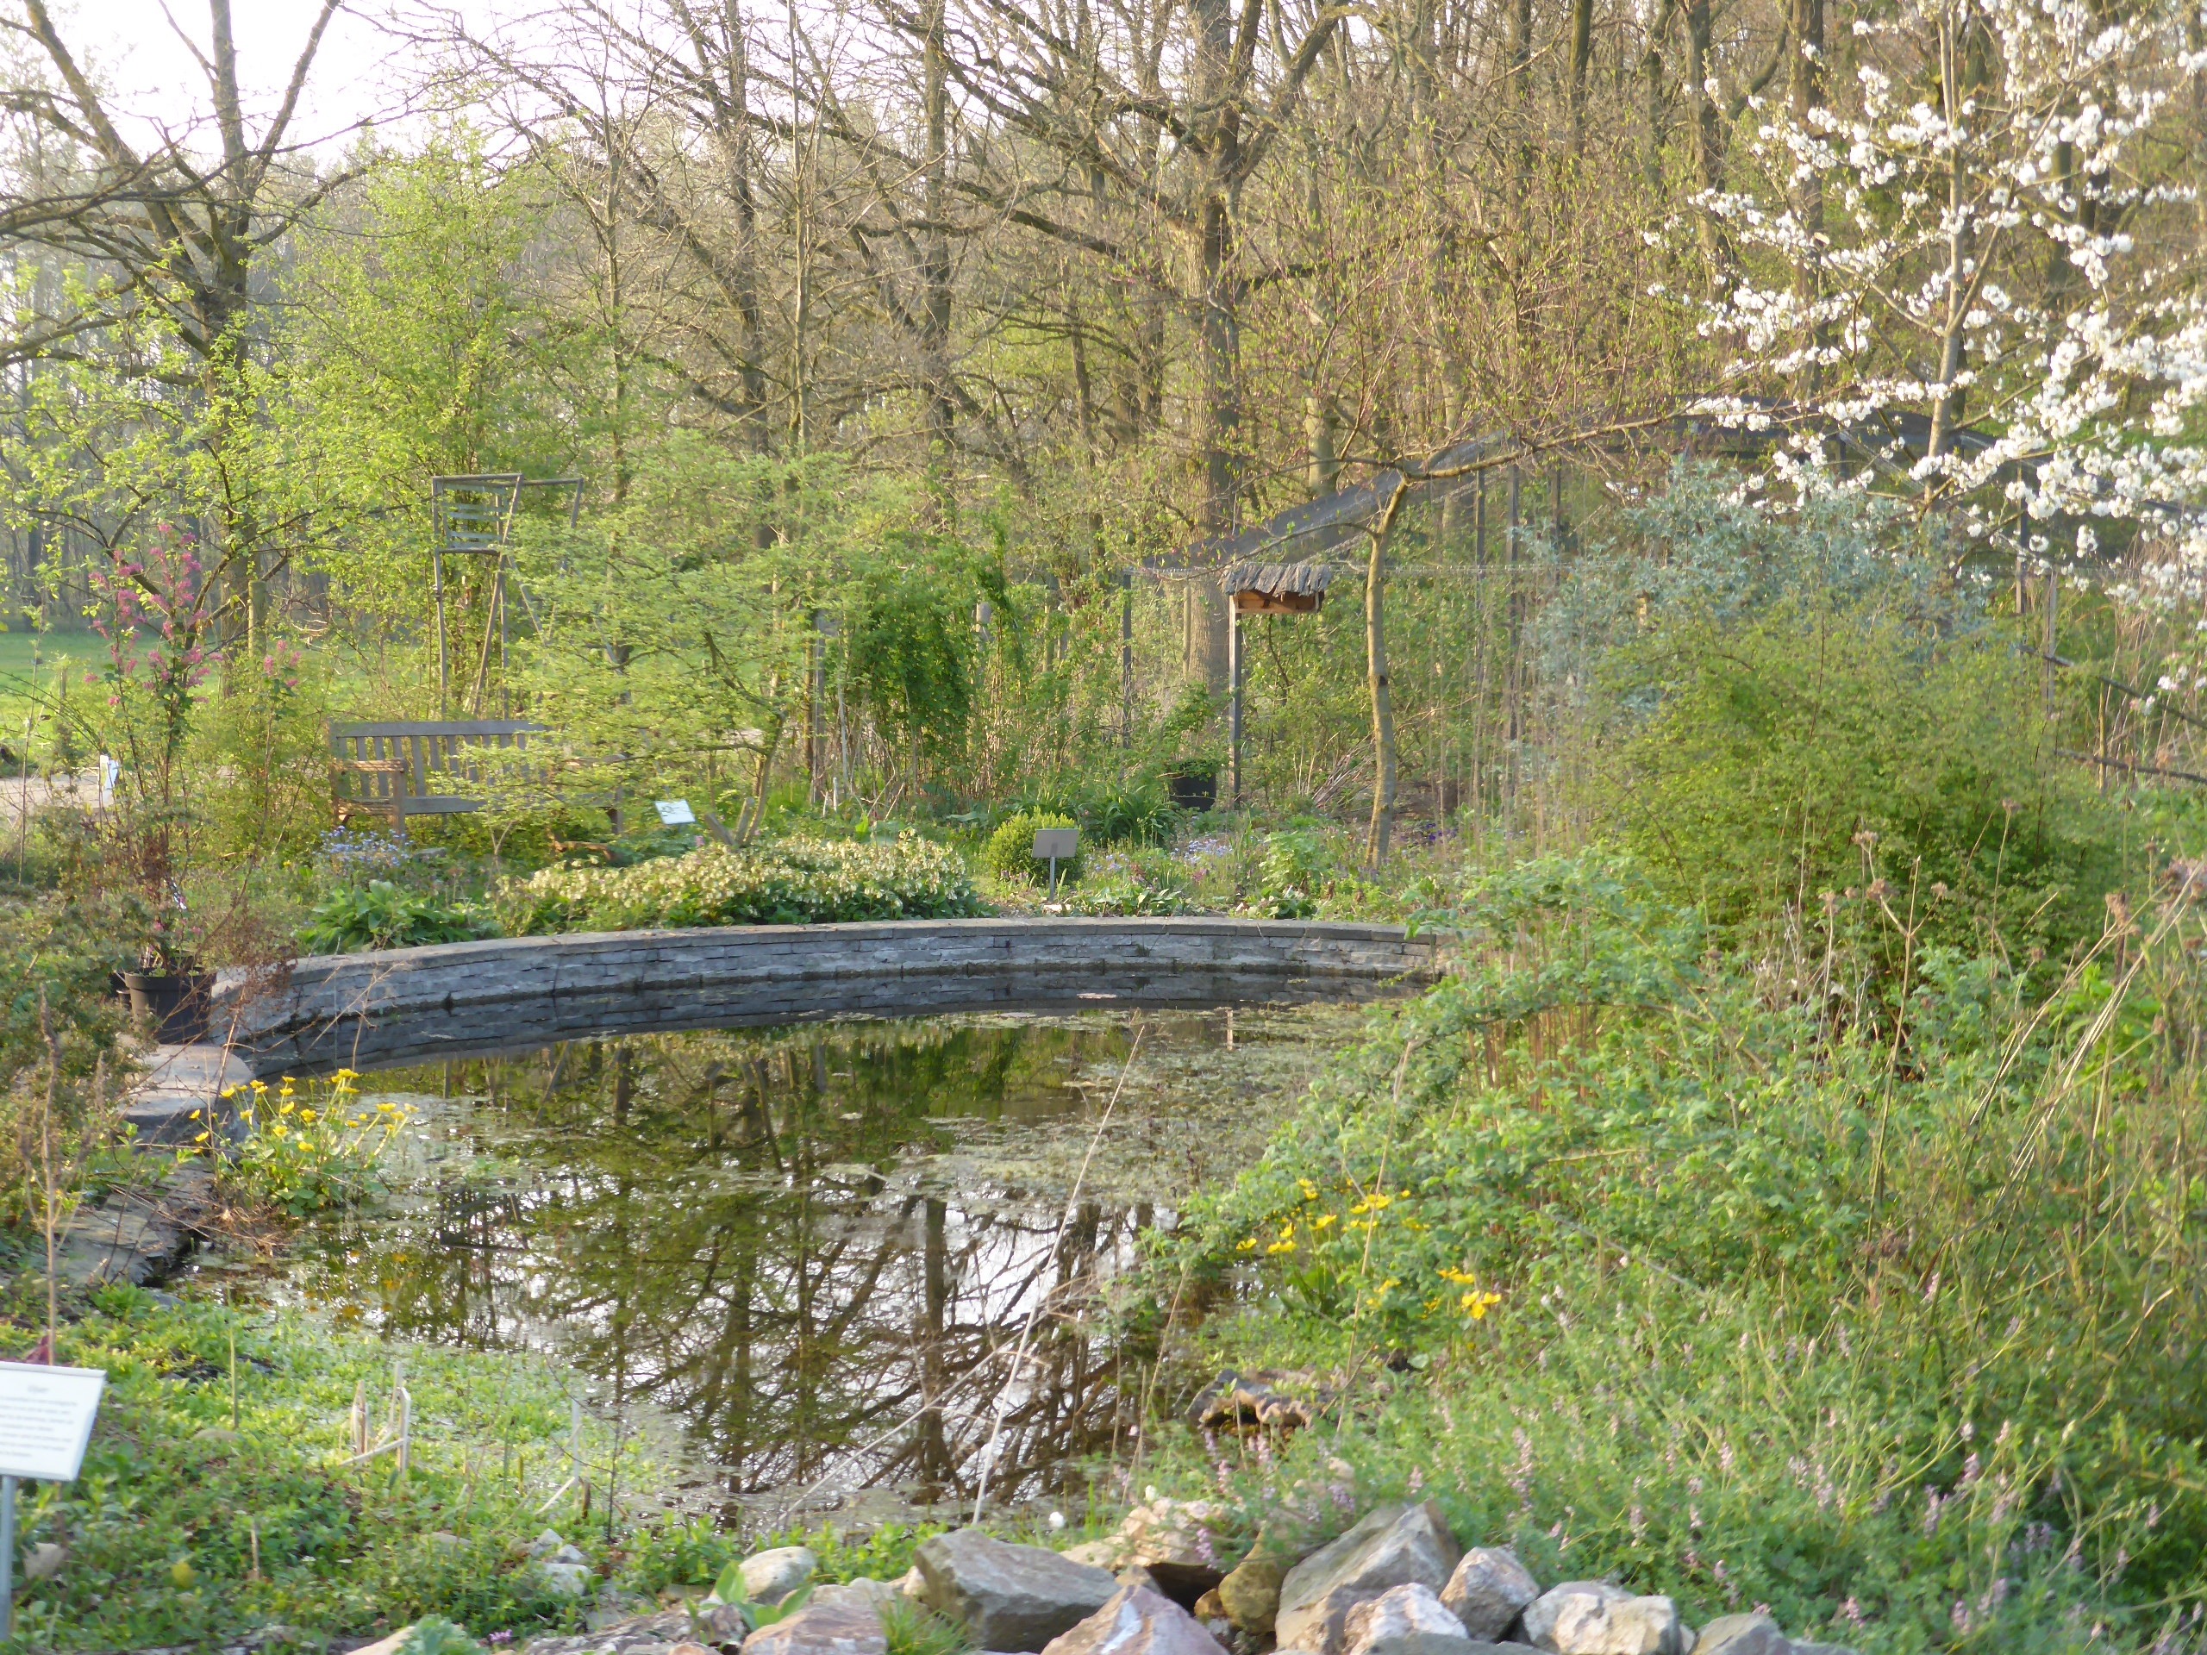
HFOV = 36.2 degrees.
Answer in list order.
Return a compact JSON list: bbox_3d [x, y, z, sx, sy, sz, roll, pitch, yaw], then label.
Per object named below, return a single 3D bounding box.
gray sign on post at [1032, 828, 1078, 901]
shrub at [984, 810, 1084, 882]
[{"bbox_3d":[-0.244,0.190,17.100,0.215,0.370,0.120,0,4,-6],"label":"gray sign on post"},{"bbox_3d":[-0.374,0.108,18.000,0.540,0.410,0.520,0,4,0],"label":"shrub"}]

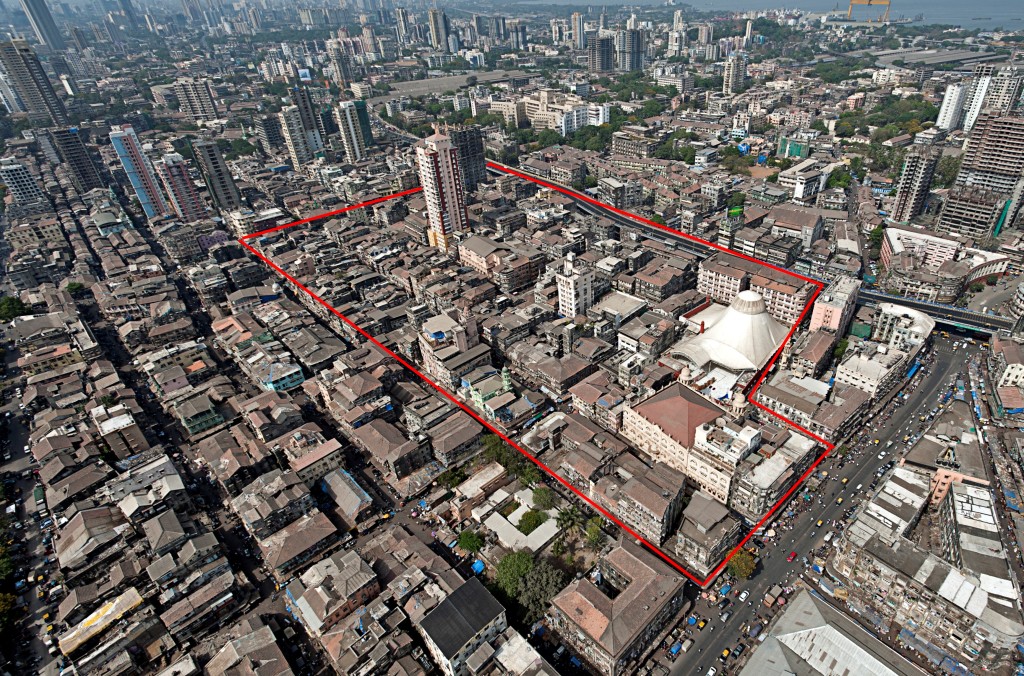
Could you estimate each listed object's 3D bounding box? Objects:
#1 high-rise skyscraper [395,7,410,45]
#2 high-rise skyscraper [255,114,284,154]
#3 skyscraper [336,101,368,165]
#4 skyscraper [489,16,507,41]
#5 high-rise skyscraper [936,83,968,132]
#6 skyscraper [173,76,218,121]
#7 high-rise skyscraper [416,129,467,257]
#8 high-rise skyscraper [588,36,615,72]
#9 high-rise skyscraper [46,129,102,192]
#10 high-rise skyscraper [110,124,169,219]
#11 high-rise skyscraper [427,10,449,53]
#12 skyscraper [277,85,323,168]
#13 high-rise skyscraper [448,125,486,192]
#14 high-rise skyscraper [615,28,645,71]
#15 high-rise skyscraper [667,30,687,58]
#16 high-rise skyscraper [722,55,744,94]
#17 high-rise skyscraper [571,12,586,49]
[{"bbox_3d":[-285.500,-809.500,1257.000,19.000,88.000,20.000,24,44,32],"label":"high-rise skyscraper"},{"bbox_3d":[-257.560,-218.890,519.340,18.700,38.400,19.800,28,46,35],"label":"high-rise skyscraper"},{"bbox_3d":[-154.300,-196.600,463.500,17.000,60.000,16.000,-19,39,-21],"label":"skyscraper"},{"bbox_3d":[-41.050,-894.400,1401.110,36.800,64.200,29.400,-31,45,-33],"label":"skyscraper"},{"bbox_3d":[458.500,-240.500,503.000,12.500,45.000,13.000,-14,38,-15],"label":"high-rise skyscraper"},{"bbox_3d":[-393.300,-296.100,601.000,34.000,50.000,17.000,-17,39,-19],"label":"skyscraper"},{"bbox_3d":[-41.780,-87.390,295.950,16.000,72.100,18.900,-28,43,-29],"label":"high-rise skyscraper"},{"bbox_3d":[156.600,-497.100,848.300,30.000,55.000,28.000,-22,41,-25],"label":"high-rise skyscraper"},{"bbox_3d":[-383.870,-156.340,429.240,20.300,55.300,18.100,27,46,35],"label":"high-rise skyscraper"},{"bbox_3d":[-274.400,-120.700,358.000,15.000,69.000,15.000,-15,38,-17],"label":"high-rise skyscraper"},{"bbox_3d":[-174.300,-729.300,1143.500,37.000,90.000,28.000,-18,39,-21],"label":"high-rise skyscraper"},{"bbox_3d":[-201.700,-199.800,462.000,26.000,65.000,32.000,-22,41,-25],"label":"skyscraper"},{"bbox_3d":[-35.960,-139.180,382.530,24.000,52.500,13.600,-20,40,-22],"label":"high-rise skyscraper"},{"bbox_3d":[208.300,-500.300,840.400,31.000,66.000,30.000,-20,40,-23],"label":"high-rise skyscraper"},{"bbox_3d":[340.500,-604.350,992.770,19.600,46.900,23.500,-31,45,-33],"label":"high-rise skyscraper"},{"bbox_3d":[308.820,-369.060,673.090,26.800,48.900,14.700,-22,40,-24],"label":"high-rise skyscraper"},{"bbox_3d":[160.190,-745.030,1172.600,16.900,76.500,23.100,-31,45,-33],"label":"high-rise skyscraper"}]

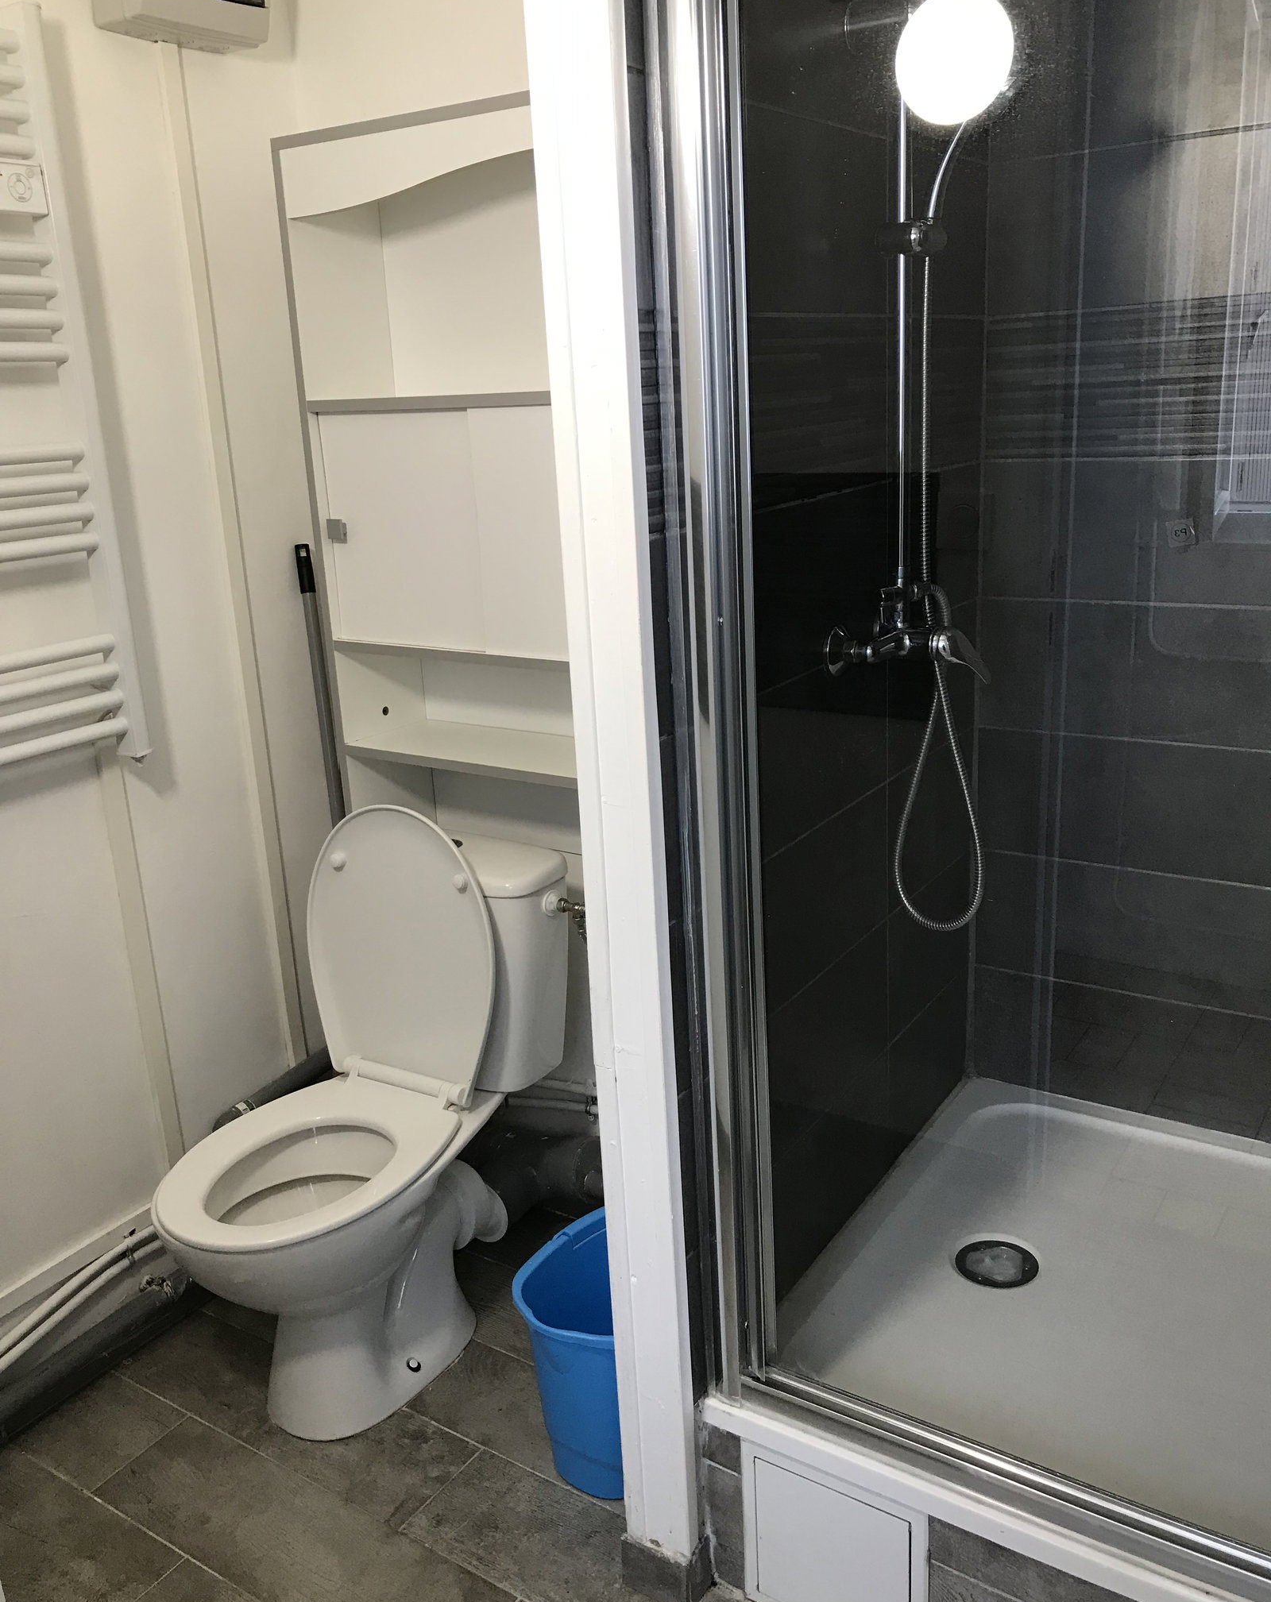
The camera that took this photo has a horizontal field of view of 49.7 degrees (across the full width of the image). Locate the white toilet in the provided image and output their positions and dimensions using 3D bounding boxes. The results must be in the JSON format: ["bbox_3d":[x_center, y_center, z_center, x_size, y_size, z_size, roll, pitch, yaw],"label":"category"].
[{"bbox_3d":[-0.424,0.470,2.095,0.390,0.865,0.690,7,19,30],"label":"white toilet"}]

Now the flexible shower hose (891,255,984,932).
[{"bbox_3d":[0.393,-0.231,1.736,0.130,0.870,0.090,8,20,32],"label":"flexible shower hose"}]

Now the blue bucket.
[{"bbox_3d":[-0.007,0.787,1.974,0.270,0.285,0.340,8,20,32],"label":"blue bucket"}]

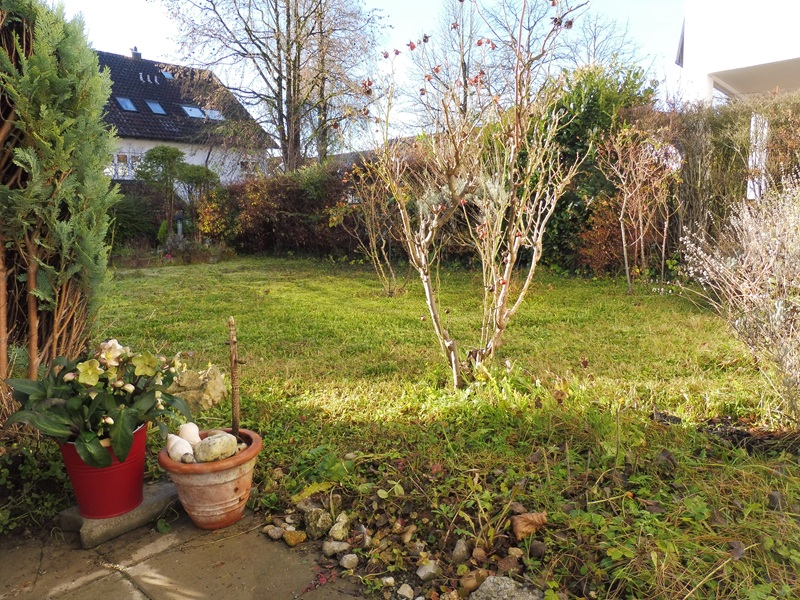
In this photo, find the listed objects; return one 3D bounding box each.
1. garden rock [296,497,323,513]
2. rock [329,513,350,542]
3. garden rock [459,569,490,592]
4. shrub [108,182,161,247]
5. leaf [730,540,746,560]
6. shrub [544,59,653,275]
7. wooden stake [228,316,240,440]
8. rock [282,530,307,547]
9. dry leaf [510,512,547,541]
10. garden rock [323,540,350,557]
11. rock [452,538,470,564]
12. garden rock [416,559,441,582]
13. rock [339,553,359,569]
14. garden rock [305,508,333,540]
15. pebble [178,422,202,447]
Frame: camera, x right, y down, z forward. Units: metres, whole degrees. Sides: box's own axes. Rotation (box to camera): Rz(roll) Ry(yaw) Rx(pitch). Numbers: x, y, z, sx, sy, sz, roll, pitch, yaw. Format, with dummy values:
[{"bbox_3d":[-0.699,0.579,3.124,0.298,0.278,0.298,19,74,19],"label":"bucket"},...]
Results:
[{"bbox_3d":[-0.251,0.570,1.602,0.072,0.033,0.061,-3,8,-10],"label":"garden rock"},{"bbox_3d":[-0.153,0.573,1.466,0.053,0.061,0.063,-2,8,-7],"label":"rock"},{"bbox_3d":[0.161,0.609,1.252,0.062,0.037,0.050,0,8,7],"label":"garden rock"},{"bbox_3d":[-4.352,-1.342,9.400,0.880,1.080,0.800,0,10,0],"label":"shrub"},{"bbox_3d":[0.765,0.567,1.308,0.038,0.020,0.045,4,9,31],"label":"leaf"},{"bbox_3d":[2.611,-1.756,7.600,1.350,2.600,1.200,0,10,0],"label":"shrub"},{"bbox_3d":[-0.469,0.228,1.638,0.021,0.365,0.021,0,10,0],"label":"wooden stake"},{"bbox_3d":[-0.261,0.595,1.438,0.059,0.030,0.042,-3,8,-11],"label":"rock"},{"bbox_3d":[0.334,0.588,1.500,0.090,0.055,0.070,0,10,0],"label":"dry leaf"},{"bbox_3d":[-0.153,0.600,1.393,0.068,0.029,0.041,-2,8,-7],"label":"garden rock"},{"bbox_3d":[0.152,0.620,1.425,0.045,0.055,0.045,0,10,0],"label":"rock"},{"bbox_3d":[0.067,0.637,1.360,0.057,0.047,0.053,0,10,0],"label":"garden rock"},{"bbox_3d":[-0.117,0.606,1.340,0.043,0.029,0.037,-2,8,-6],"label":"rock"},{"bbox_3d":[-0.216,0.595,1.530,0.074,0.072,0.068,0,10,0],"label":"garden rock"},{"bbox_3d":[-0.589,0.381,1.625,0.060,0.063,0.055,0,10,0],"label":"pebble"}]

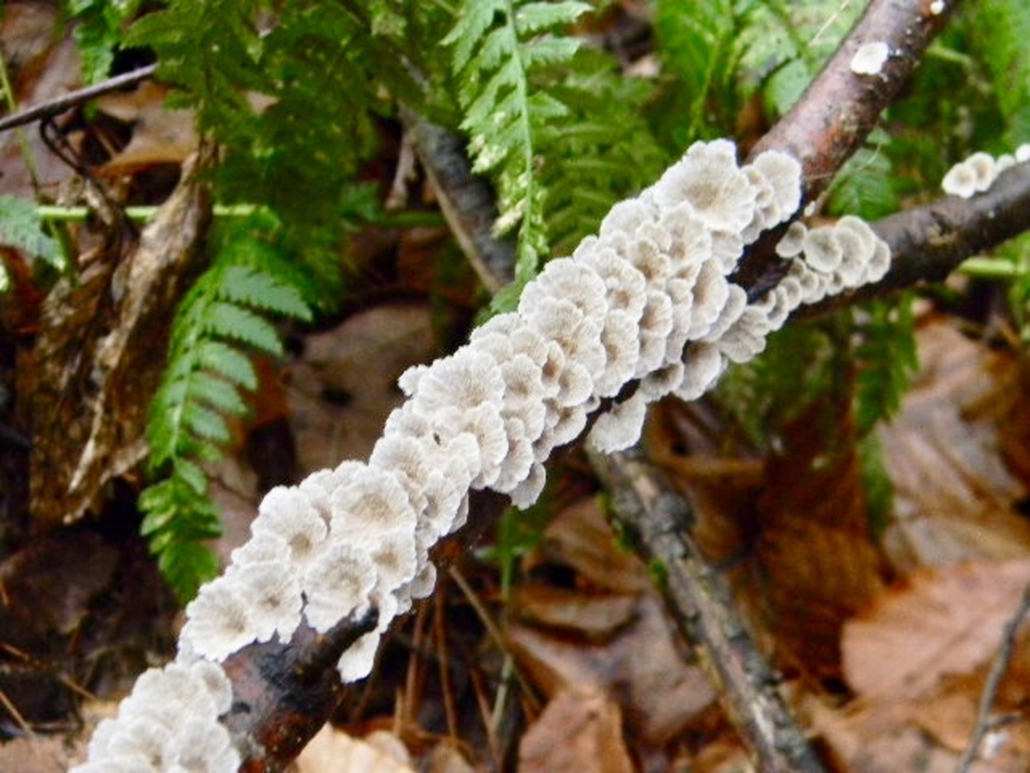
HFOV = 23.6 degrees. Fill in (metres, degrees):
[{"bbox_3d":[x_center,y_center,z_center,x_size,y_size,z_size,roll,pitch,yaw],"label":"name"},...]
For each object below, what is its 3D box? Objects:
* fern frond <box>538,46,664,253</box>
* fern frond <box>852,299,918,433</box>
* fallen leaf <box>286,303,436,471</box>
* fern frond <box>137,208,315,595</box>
[{"bbox_3d":[0.028,-0.080,0.840,0.046,0.078,0.030,0,35,0],"label":"fern frond"},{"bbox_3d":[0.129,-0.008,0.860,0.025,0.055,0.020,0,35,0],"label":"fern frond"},{"bbox_3d":[-0.054,0.002,0.880,0.062,0.016,0.070,0,50,0],"label":"fallen leaf"},{"bbox_3d":[-0.089,0.006,0.760,0.050,0.125,0.040,10,34,-7],"label":"fern frond"}]

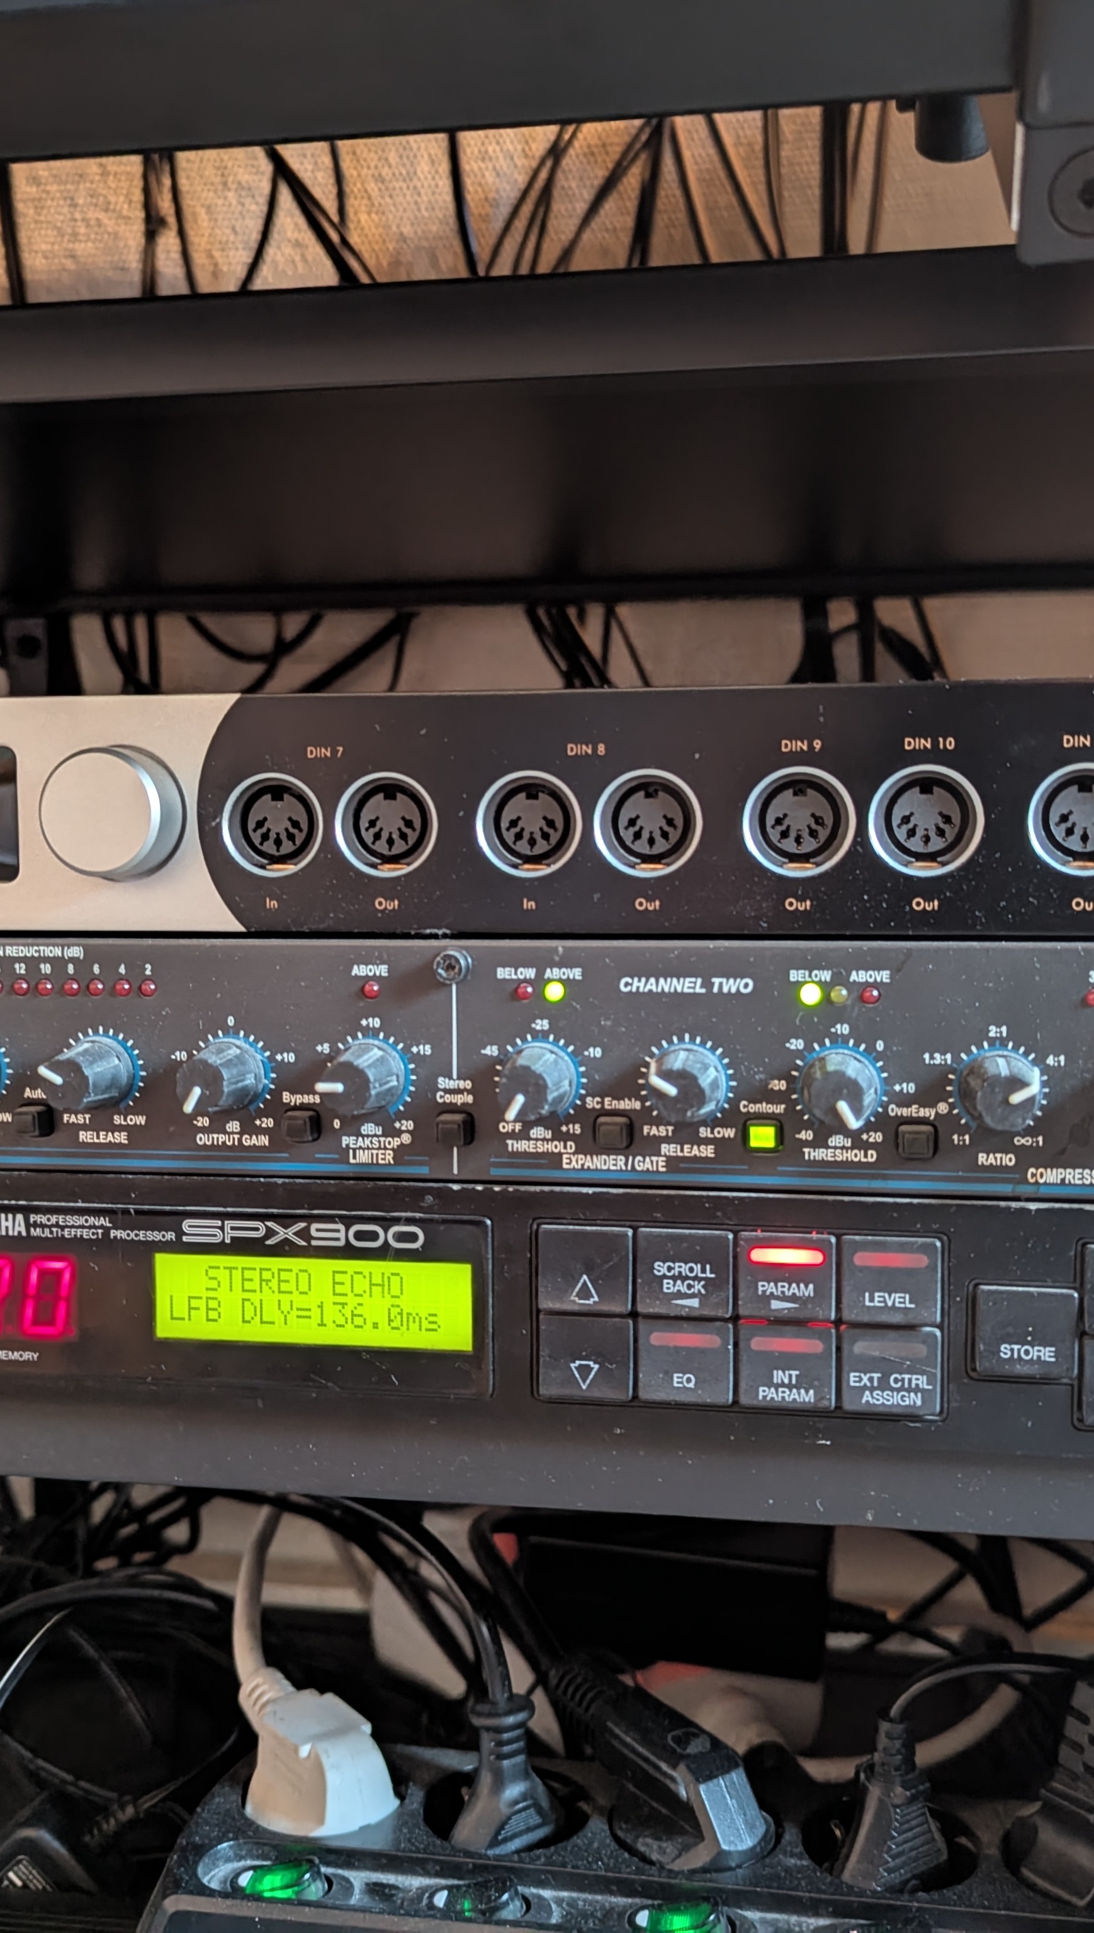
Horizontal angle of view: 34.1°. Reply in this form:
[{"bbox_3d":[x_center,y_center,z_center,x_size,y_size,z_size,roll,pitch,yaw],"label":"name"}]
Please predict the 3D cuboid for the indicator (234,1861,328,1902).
[{"bbox_3d":[-0.059,0.204,0.397,0.018,0.006,0.011,0,5,10],"label":"indicator"}]

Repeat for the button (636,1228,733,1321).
[{"bbox_3d":[0.025,0.054,0.316,0.017,0.015,0.003,0,5,10],"label":"button"}]

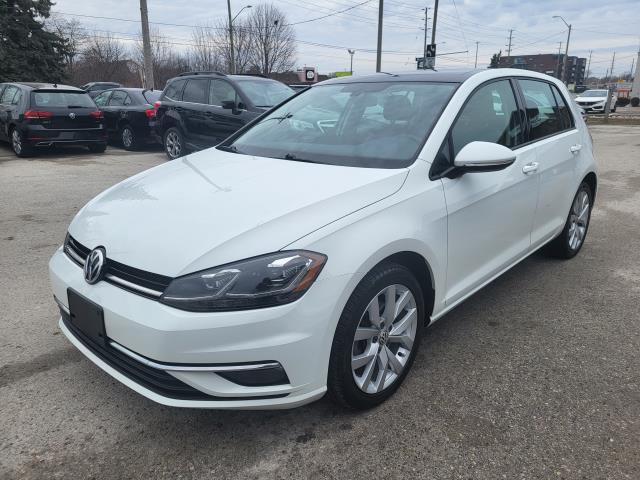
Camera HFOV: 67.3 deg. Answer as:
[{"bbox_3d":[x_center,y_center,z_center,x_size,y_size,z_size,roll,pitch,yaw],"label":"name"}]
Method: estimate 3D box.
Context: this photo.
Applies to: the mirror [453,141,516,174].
[{"bbox_3d":[0.758,-0.391,2.245,0.240,0.155,0.180,14,22,42],"label":"mirror"}]

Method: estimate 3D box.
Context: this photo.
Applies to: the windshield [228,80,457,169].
[{"bbox_3d":[0.079,-0.706,2.772,1.430,0.140,0.860,14,51,42],"label":"windshield"}]

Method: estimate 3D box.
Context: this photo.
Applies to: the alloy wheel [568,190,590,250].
[{"bbox_3d":[2.025,-0.175,3.943,0.190,0.480,0.480,15,23,41],"label":"alloy wheel"}]

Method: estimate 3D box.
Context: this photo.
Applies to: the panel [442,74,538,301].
[{"bbox_3d":[0.889,-0.331,2.613,0.250,1.070,1.180,15,23,41],"label":"panel"}]

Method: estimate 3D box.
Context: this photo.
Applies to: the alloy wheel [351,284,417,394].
[{"bbox_3d":[0.229,0.407,2.097,0.190,0.478,0.478,14,22,41],"label":"alloy wheel"}]

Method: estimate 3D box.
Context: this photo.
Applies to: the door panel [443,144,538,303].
[{"bbox_3d":[0.924,-0.140,2.639,0.160,0.690,1.180,15,23,41],"label":"door panel"}]

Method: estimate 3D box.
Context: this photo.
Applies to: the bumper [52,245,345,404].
[{"bbox_3d":[-0.735,0.280,2.162,1.770,0.560,0.575,15,23,41],"label":"bumper"}]

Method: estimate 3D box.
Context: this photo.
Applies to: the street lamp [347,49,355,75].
[{"bbox_3d":[4.964,-26.255,77.210,1.100,8.400,0.450,0,17,4],"label":"street lamp"}]

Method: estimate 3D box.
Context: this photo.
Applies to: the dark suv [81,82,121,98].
[{"bbox_3d":[-11.087,-7.289,24.618,4.600,1.460,1.820,-14,21,-38],"label":"dark suv"}]

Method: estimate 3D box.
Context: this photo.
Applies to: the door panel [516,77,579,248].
[{"bbox_3d":[1.548,-0.549,3.284,0.250,1.060,0.930,15,23,41],"label":"door panel"}]

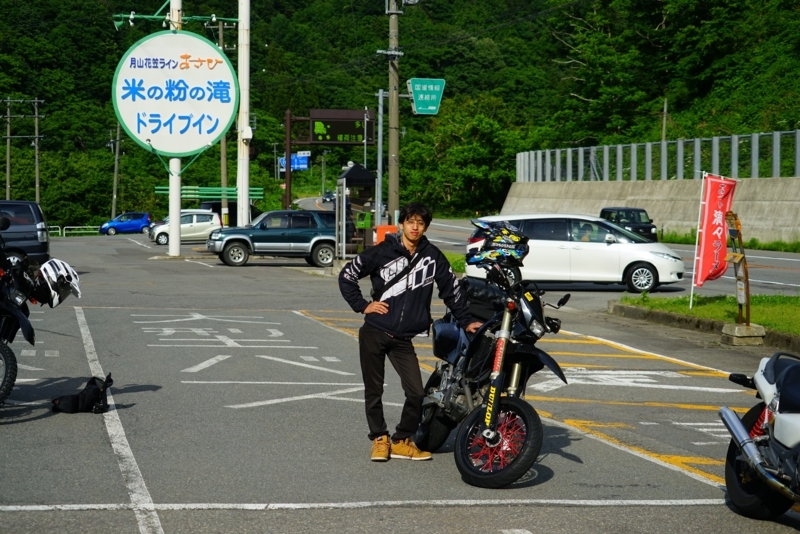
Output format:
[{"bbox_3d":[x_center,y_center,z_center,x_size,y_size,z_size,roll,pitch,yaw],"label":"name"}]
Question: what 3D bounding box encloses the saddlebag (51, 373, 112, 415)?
[{"bbox_3d":[-2.667,1.057,12.094,0.490,0.300,0.260,0,2,-12],"label":"saddlebag"}]

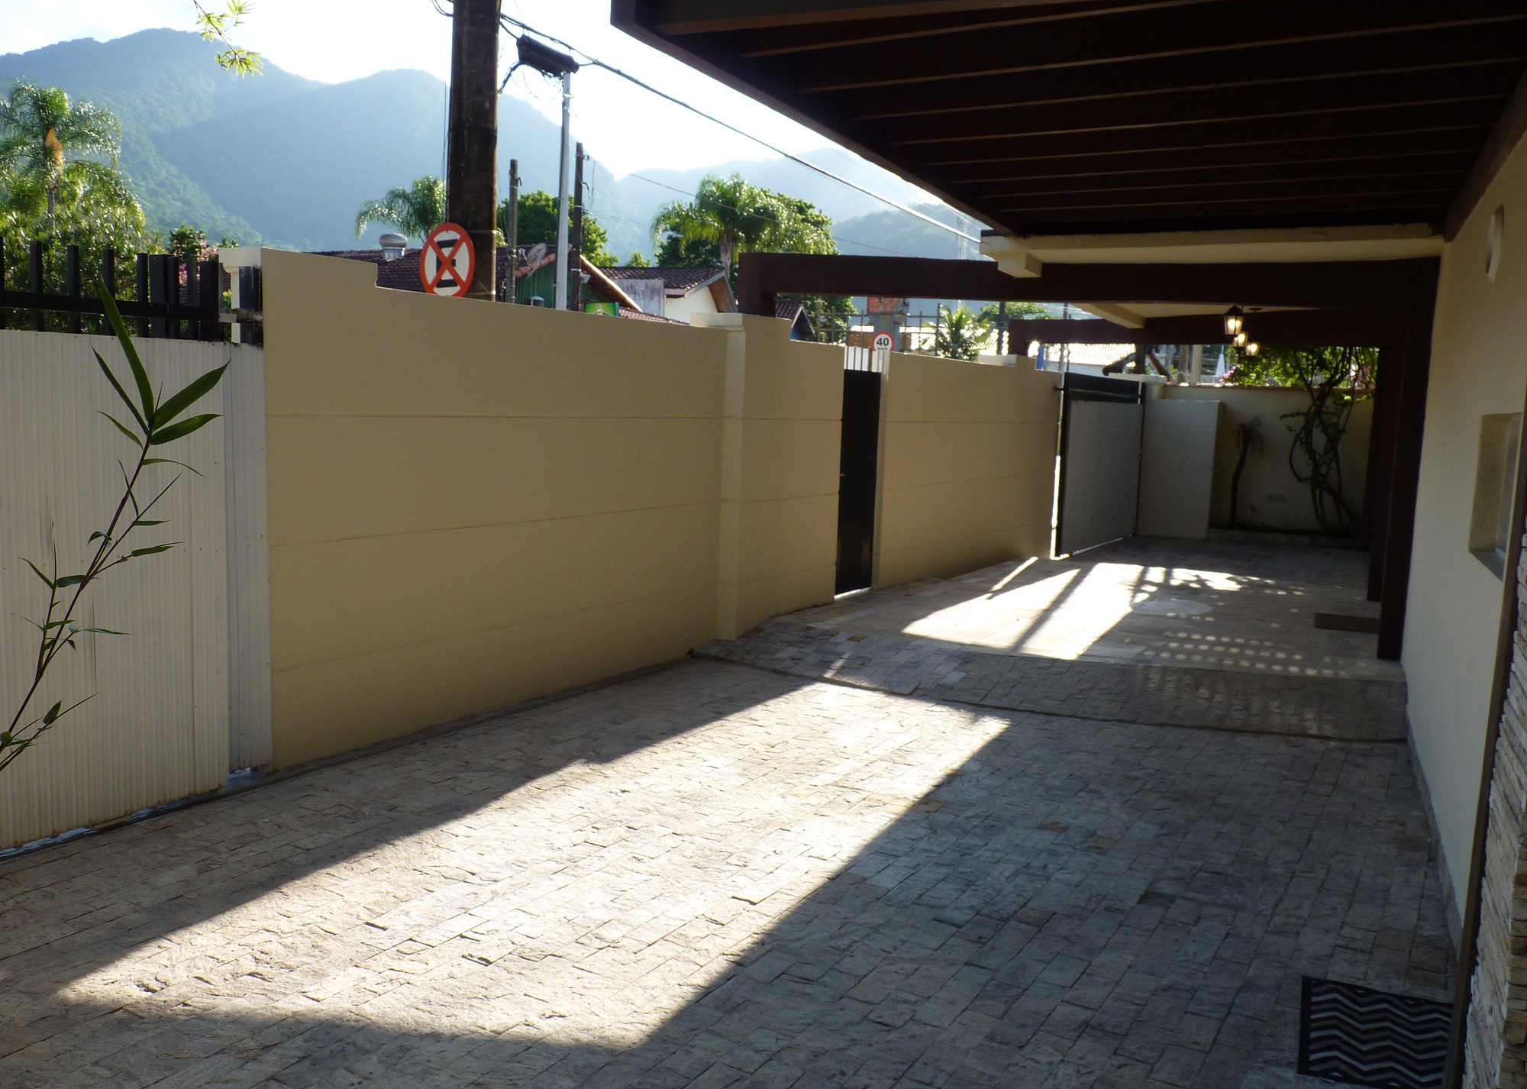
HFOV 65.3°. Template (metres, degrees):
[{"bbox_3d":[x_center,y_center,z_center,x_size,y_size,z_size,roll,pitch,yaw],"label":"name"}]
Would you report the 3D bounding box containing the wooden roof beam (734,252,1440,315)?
[{"bbox_3d":[1.998,-1.726,7.803,4.408,0.270,0.170,3,7,10],"label":"wooden roof beam"}]

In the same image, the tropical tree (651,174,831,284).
[{"bbox_3d":[-0.692,-7.126,36.391,5.700,8.120,5.400,2,7,-1],"label":"tropical tree"}]

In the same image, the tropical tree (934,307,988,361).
[{"bbox_3d":[4.865,-3.920,29.346,1.650,3.880,1.650,3,7,9],"label":"tropical tree"}]

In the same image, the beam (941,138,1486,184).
[{"bbox_3d":[1.905,-1.757,5.306,2.244,0.160,0.055,6,8,29],"label":"beam"}]

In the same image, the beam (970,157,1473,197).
[{"bbox_3d":[2.101,-1.800,5.703,2.243,0.160,0.055,6,8,29],"label":"beam"}]

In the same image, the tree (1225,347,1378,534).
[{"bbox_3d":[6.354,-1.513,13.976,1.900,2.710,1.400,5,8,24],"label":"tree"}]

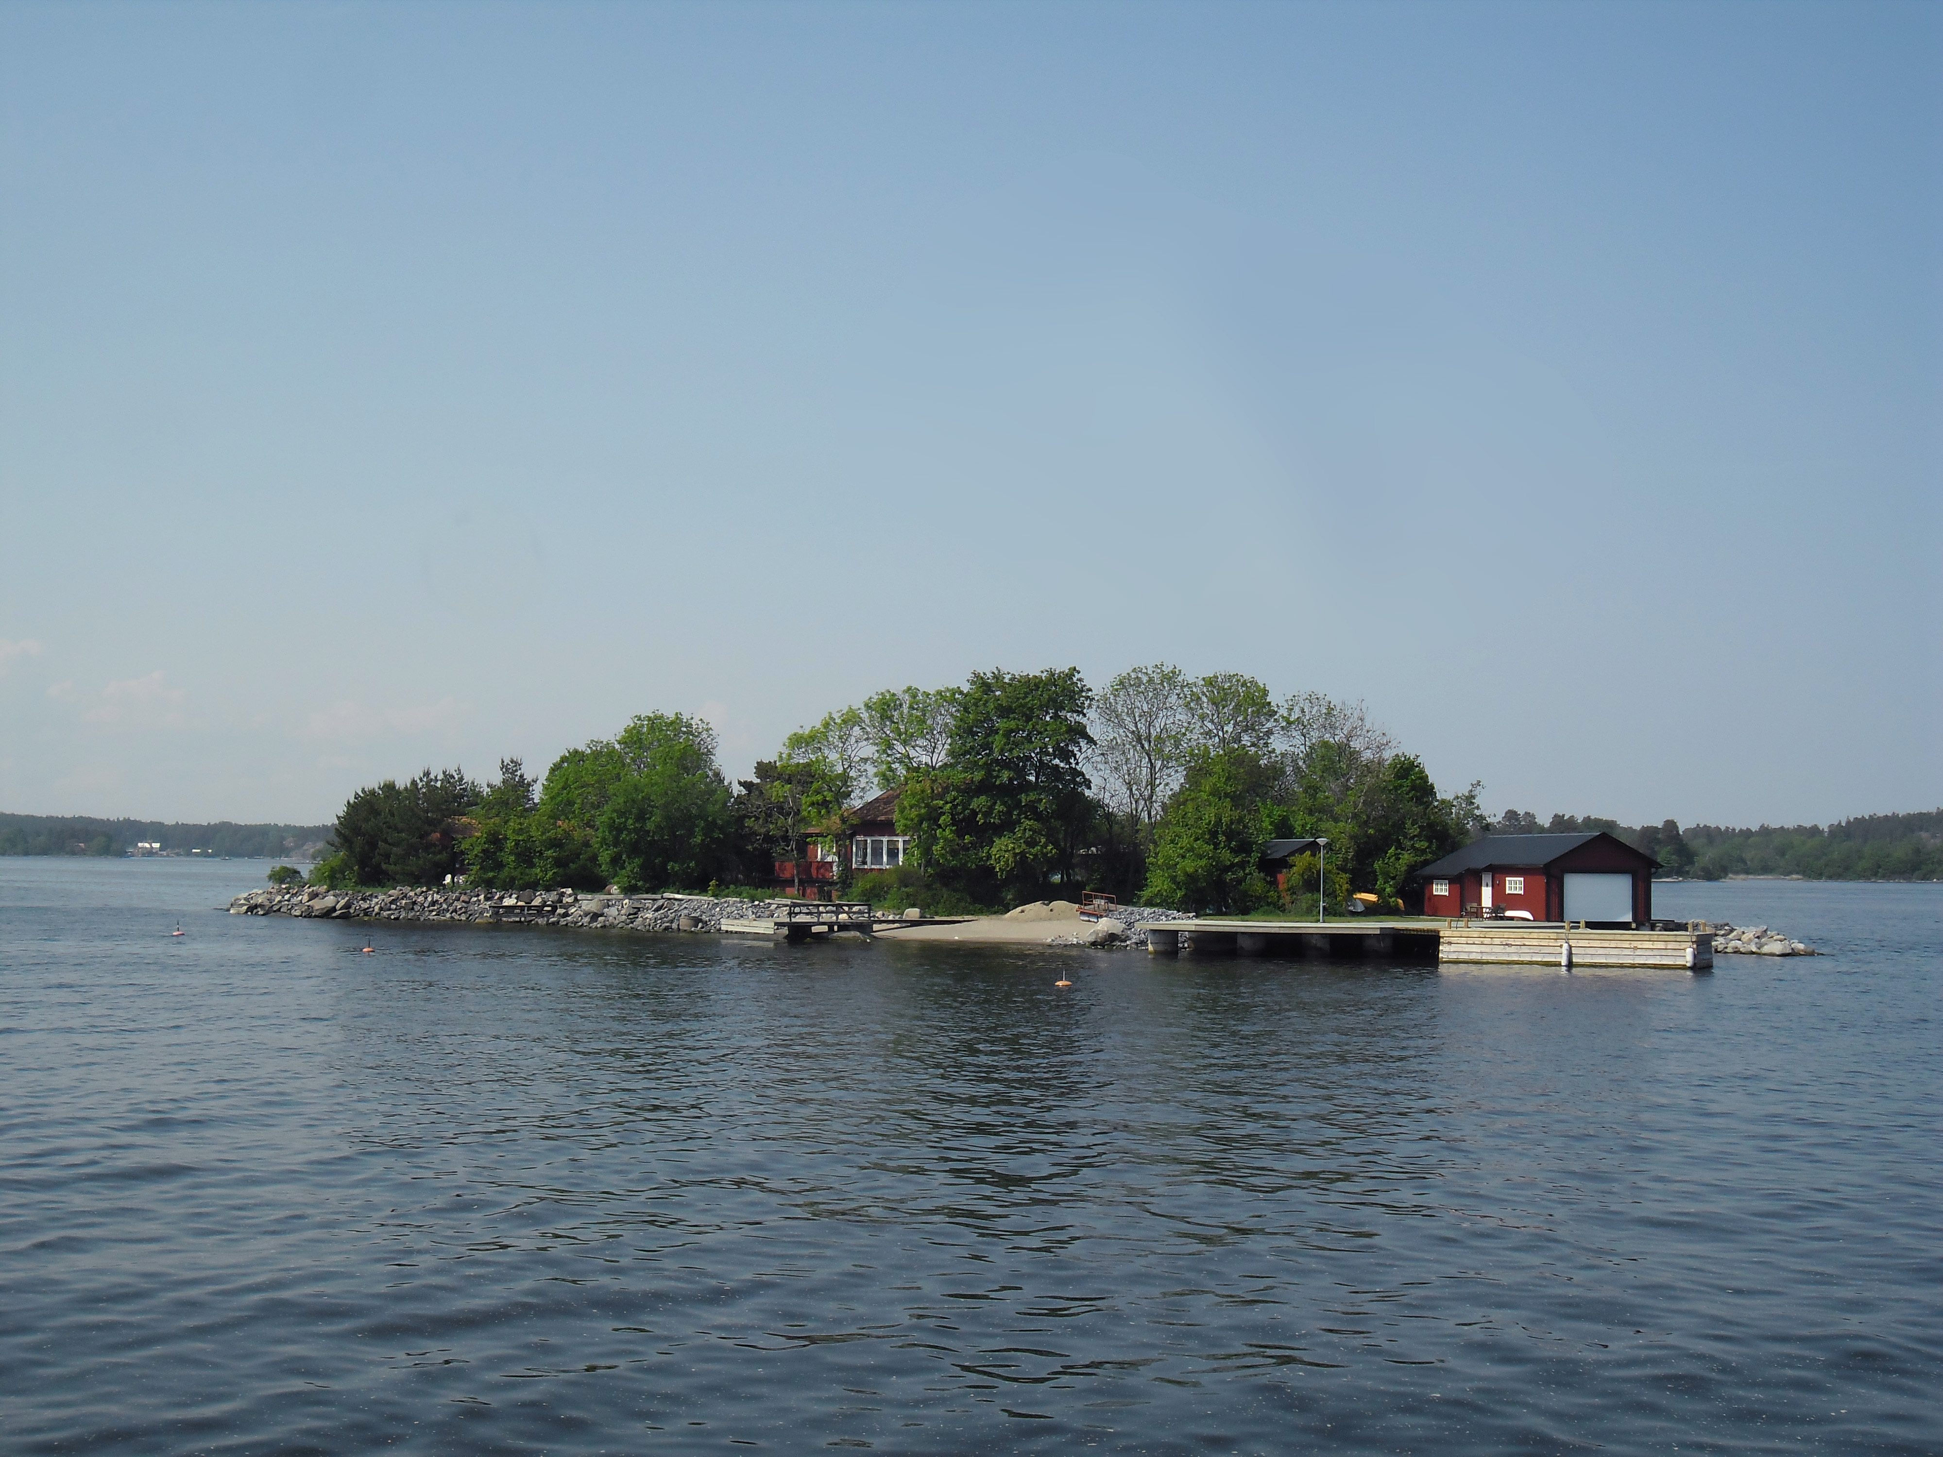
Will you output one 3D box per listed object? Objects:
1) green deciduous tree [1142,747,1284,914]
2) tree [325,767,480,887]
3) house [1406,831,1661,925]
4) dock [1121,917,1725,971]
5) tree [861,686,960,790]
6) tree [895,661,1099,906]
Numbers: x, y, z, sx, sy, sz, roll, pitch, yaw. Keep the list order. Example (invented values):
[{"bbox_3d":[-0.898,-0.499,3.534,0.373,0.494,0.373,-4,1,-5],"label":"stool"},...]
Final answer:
[{"bbox_3d":[11.719,4.968,119.911,6.707,8.100,6.500,0,-3,6],"label":"green deciduous tree"},{"bbox_3d":[-36.009,6.310,156.860,9.639,7.513,8.500,1,-3,-13],"label":"tree"},{"bbox_3d":[26.487,7.034,116.520,7.030,4.146,10.280,2,-3,-18],"label":"house"},{"bbox_3d":[18.977,9.116,105.470,23.309,1.600,6.000,0,-3,12],"label":"dock"},{"bbox_3d":[-3.135,3.628,150.012,7.283,12.539,7.000,1,-3,-1],"label":"tree"},{"bbox_3d":[1.422,3.202,136.018,10.449,13.042,9.500,1,-3,1],"label":"tree"}]

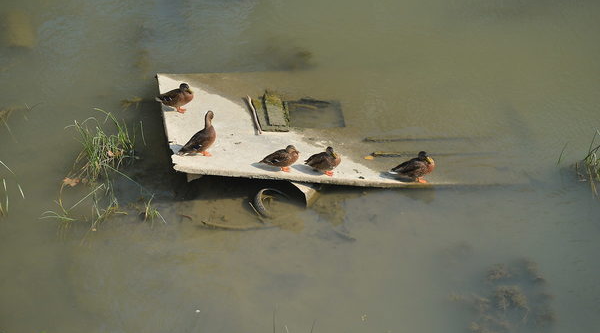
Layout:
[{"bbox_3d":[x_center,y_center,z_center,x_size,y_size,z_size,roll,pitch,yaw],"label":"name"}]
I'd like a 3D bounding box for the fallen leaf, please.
[{"bbox_3d":[-2.226,0.143,32.442,0.160,0.030,0.140,0,30,0],"label":"fallen leaf"}]

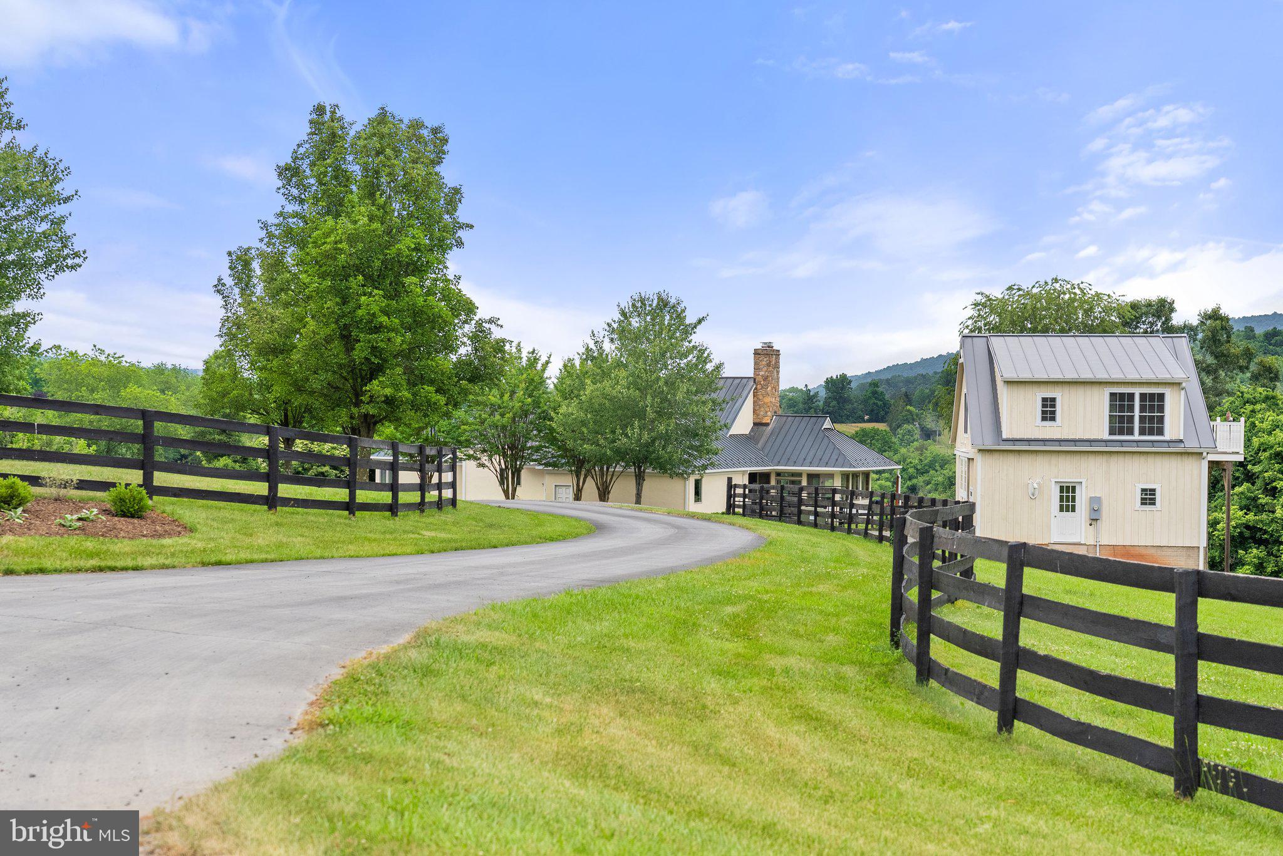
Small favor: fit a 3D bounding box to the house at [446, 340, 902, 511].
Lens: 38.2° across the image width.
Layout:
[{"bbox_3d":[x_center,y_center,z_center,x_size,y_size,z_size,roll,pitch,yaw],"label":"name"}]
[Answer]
[{"bbox_3d":[1.603,-0.017,110.569,23.338,10.002,16.376,1,0,27],"label":"house"}]

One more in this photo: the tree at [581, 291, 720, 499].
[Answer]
[{"bbox_3d":[0.511,-1.375,90.000,6.900,10.489,6.700,1,0,0],"label":"tree"}]

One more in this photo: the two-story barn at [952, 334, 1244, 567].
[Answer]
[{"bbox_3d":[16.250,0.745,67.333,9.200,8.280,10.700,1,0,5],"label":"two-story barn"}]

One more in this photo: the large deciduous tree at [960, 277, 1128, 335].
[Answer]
[{"bbox_3d":[19.729,-0.323,92.000,9.800,14.000,9.500,1,0,0],"label":"large deciduous tree"}]

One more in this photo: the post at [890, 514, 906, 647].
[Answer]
[{"bbox_3d":[2.618,1.564,18.900,0.130,1.340,0.130,1,0,8],"label":"post"}]

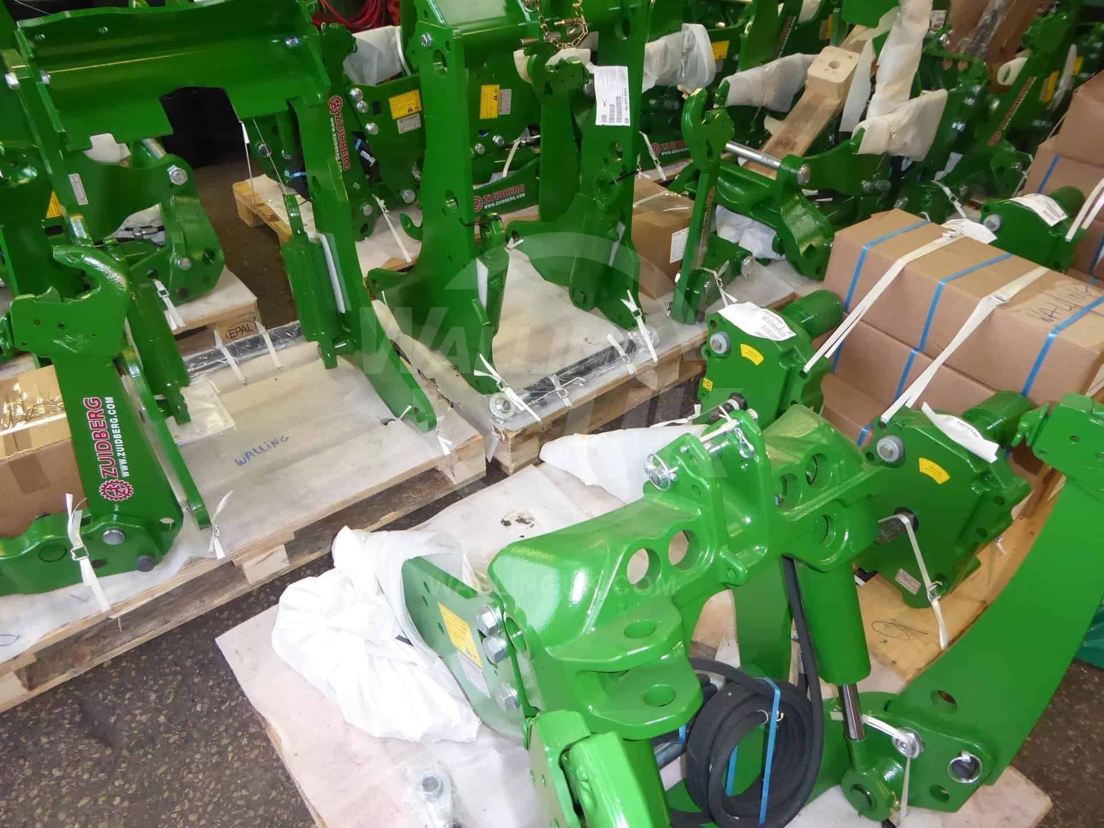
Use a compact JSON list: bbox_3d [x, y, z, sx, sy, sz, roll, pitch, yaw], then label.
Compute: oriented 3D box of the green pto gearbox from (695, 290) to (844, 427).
[{"bbox_3d":[0.520,-0.071,1.938,0.385,0.401,0.290,-26,47,-31],"label":"green pto gearbox"}]

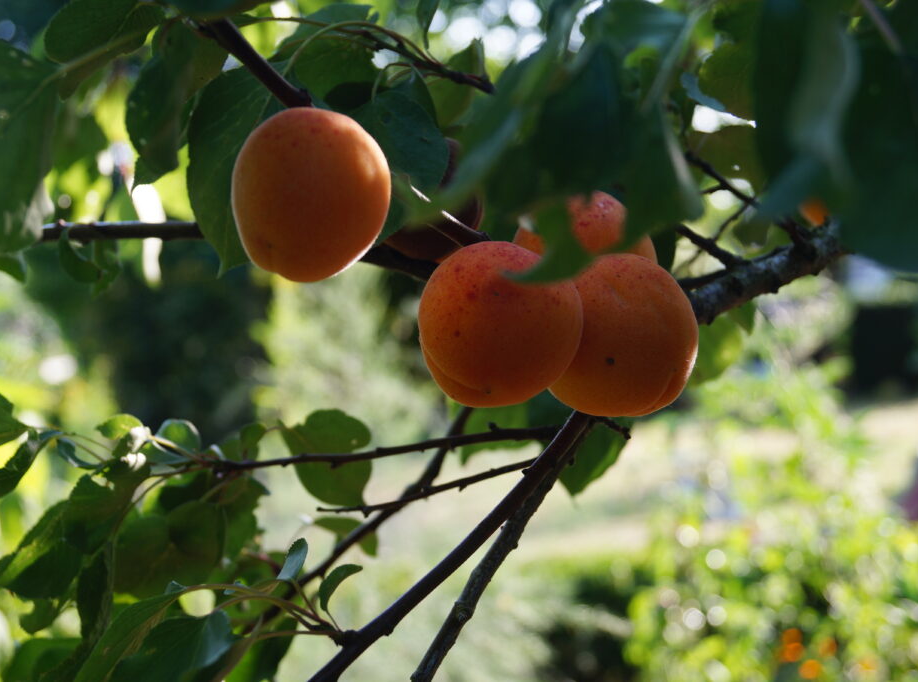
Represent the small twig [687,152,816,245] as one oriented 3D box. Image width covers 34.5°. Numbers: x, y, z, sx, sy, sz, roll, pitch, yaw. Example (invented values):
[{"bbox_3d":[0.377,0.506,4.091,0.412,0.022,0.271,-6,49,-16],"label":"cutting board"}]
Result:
[{"bbox_3d":[0.098,-0.048,0.500,0.056,0.007,0.007,36,0,0],"label":"small twig"}]

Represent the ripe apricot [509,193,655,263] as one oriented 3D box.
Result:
[{"bbox_3d":[0.040,-0.025,0.472,0.047,0.047,0.046,0,3,0],"label":"ripe apricot"}]

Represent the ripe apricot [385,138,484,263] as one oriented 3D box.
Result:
[{"bbox_3d":[-0.013,-0.050,0.530,0.046,0.046,0.046,0,3,0],"label":"ripe apricot"}]

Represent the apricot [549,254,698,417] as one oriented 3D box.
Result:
[{"bbox_3d":[0.049,-0.002,0.447,0.048,0.049,0.048,0,3,0],"label":"apricot"}]

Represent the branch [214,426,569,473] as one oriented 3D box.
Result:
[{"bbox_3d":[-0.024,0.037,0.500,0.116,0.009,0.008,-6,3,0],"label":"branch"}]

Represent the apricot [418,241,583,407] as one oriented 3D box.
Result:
[{"bbox_3d":[0.012,-0.005,0.430,0.048,0.048,0.048,0,3,0],"label":"apricot"}]

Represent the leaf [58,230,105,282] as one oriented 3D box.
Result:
[{"bbox_3d":[-0.140,-0.032,0.550,0.017,0.020,0.012,0,3,0],"label":"leaf"}]

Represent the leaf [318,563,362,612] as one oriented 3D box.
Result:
[{"bbox_3d":[-0.037,0.077,0.460,0.013,0.015,0.008,0,3,0],"label":"leaf"}]

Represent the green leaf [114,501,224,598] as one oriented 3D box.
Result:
[{"bbox_3d":[-0.102,0.073,0.520,0.039,0.035,0.015,0,3,0],"label":"green leaf"}]

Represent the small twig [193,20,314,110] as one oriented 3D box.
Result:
[{"bbox_3d":[-0.059,-0.080,0.425,0.042,0.008,0.008,38,0,0],"label":"small twig"}]

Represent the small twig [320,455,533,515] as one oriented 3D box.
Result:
[{"bbox_3d":[-0.010,0.046,0.475,0.074,0.005,0.005,-13,0,0],"label":"small twig"}]

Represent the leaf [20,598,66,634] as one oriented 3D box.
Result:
[{"bbox_3d":[-0.141,0.092,0.500,0.016,0.015,0.008,0,3,0],"label":"leaf"}]

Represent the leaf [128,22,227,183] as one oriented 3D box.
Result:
[{"bbox_3d":[-0.088,-0.072,0.455,0.026,0.051,0.015,15,0,0],"label":"leaf"}]

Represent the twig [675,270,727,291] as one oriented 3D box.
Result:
[{"bbox_3d":[0.079,-0.020,0.485,0.019,0.004,0.004,-17,0,0],"label":"twig"}]

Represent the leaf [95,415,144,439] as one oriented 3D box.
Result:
[{"bbox_3d":[-0.122,0.031,0.530,0.018,0.009,0.012,0,3,0],"label":"leaf"}]

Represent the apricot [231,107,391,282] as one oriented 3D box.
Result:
[{"bbox_3d":[-0.043,-0.043,0.430,0.047,0.051,0.047,0,3,0],"label":"apricot"}]

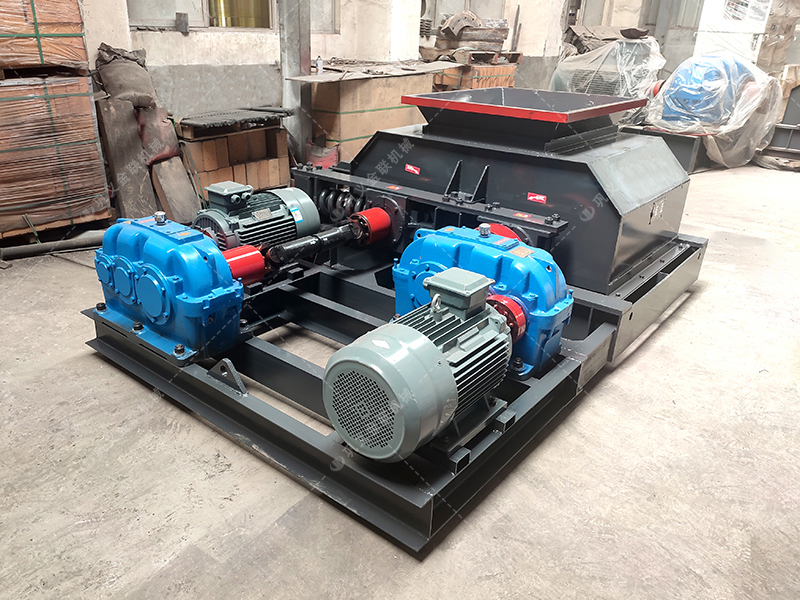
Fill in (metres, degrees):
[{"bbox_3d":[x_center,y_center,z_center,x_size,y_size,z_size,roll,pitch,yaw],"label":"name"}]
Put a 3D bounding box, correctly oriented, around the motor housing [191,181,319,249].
[{"bbox_3d":[-0.754,-0.397,3.015,0.364,0.442,0.582,19,29,35],"label":"motor housing"}]

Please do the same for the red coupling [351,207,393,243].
[{"bbox_3d":[-0.163,-0.406,3.194,0.190,0.190,0.168,19,29,35],"label":"red coupling"}]

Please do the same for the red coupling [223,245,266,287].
[{"bbox_3d":[-0.715,-0.133,2.509,0.186,0.186,0.185,19,29,35],"label":"red coupling"}]

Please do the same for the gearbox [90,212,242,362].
[{"bbox_3d":[-0.985,-0.126,2.456,0.702,0.470,0.392,19,29,35],"label":"gearbox"}]

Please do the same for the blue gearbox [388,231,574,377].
[{"bbox_3d":[0.337,-0.075,2.453,0.711,0.470,0.398,19,29,35],"label":"blue gearbox"}]

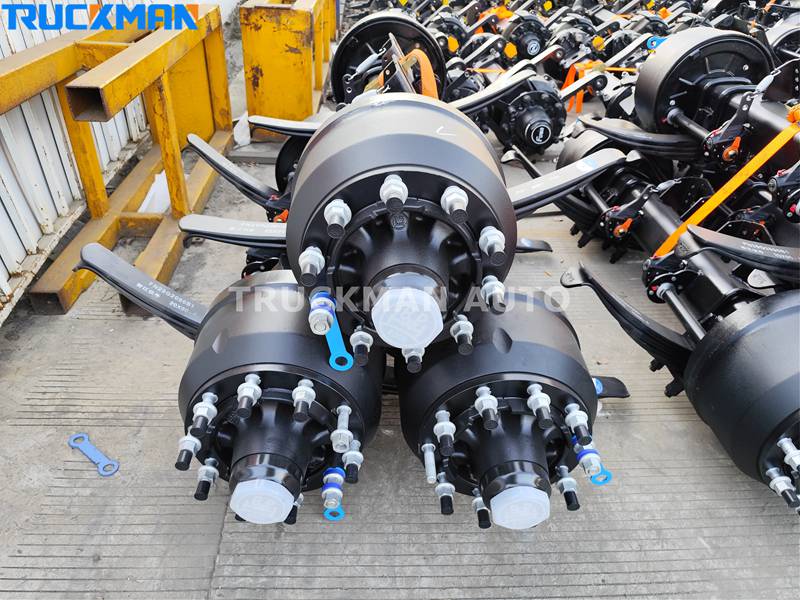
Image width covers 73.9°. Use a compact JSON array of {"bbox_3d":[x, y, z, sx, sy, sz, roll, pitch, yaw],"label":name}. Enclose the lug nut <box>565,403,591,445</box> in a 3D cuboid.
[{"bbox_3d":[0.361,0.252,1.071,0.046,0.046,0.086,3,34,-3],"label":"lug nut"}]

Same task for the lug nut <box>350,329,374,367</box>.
[{"bbox_3d":[-0.073,0.095,1.024,0.046,0.046,0.069,3,34,-4],"label":"lug nut"}]

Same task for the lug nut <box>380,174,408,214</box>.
[{"bbox_3d":[-0.009,-0.171,0.861,0.045,0.045,0.094,2,34,-4],"label":"lug nut"}]

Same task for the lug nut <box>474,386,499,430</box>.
[{"bbox_3d":[0.172,0.212,1.036,0.046,0.046,0.087,3,33,-4],"label":"lug nut"}]

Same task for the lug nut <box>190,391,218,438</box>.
[{"bbox_3d":[-0.380,0.222,1.031,0.045,0.045,0.091,2,33,-4],"label":"lug nut"}]

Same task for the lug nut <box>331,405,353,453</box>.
[{"bbox_3d":[-0.114,0.256,1.063,0.046,0.046,0.091,3,33,-4],"label":"lug nut"}]

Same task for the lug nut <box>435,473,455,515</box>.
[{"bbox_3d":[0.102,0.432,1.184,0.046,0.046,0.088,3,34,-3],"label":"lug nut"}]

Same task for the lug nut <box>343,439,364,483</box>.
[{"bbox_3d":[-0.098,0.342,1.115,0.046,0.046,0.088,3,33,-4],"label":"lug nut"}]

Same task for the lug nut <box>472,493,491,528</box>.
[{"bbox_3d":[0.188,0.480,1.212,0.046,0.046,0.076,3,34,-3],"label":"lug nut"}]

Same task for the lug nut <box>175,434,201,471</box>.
[{"bbox_3d":[-0.427,0.306,1.065,0.046,0.046,0.068,3,33,-4],"label":"lug nut"}]

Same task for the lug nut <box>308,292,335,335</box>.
[{"bbox_3d":[-0.143,0.026,0.987,0.046,0.046,0.086,2,34,-3],"label":"lug nut"}]

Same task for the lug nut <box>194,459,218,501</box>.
[{"bbox_3d":[-0.413,0.384,1.138,0.045,0.045,0.089,2,33,-4],"label":"lug nut"}]

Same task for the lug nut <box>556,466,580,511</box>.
[{"bbox_3d":[0.374,0.416,1.178,0.045,0.045,0.093,3,33,-3],"label":"lug nut"}]

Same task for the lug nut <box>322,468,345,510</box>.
[{"bbox_3d":[-0.146,0.412,1.169,0.046,0.046,0.090,3,33,-4],"label":"lug nut"}]

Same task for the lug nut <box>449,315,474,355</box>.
[{"bbox_3d":[0.122,0.067,1.021,0.046,0.046,0.086,3,34,-4],"label":"lug nut"}]

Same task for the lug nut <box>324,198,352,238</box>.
[{"bbox_3d":[-0.103,-0.135,0.883,0.045,0.045,0.092,2,34,-4],"label":"lug nut"}]

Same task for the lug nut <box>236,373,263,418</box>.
[{"bbox_3d":[-0.287,0.181,1.010,0.045,0.045,0.094,2,33,-4],"label":"lug nut"}]

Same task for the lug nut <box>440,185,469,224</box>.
[{"bbox_3d":[0.093,-0.158,0.878,0.045,0.045,0.095,2,34,-4],"label":"lug nut"}]

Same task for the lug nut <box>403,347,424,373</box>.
[{"bbox_3d":[0.028,0.110,1.038,0.046,0.046,0.069,3,34,-4],"label":"lug nut"}]

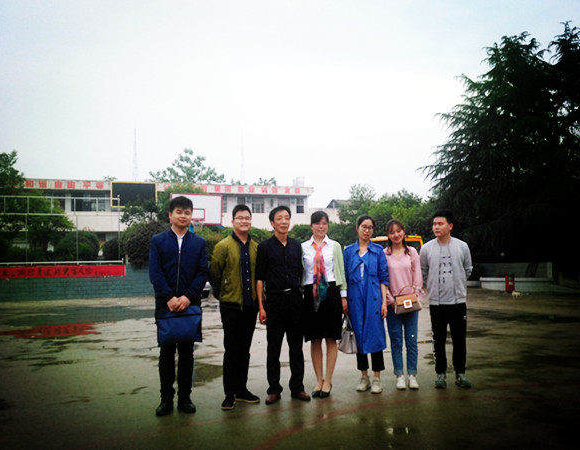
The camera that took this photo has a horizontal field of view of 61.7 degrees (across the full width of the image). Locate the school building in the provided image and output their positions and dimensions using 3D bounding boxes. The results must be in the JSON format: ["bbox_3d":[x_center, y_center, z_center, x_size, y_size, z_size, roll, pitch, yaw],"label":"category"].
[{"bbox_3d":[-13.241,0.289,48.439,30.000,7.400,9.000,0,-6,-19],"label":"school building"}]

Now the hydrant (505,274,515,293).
[{"bbox_3d":[9.860,2.624,21.966,0.360,0.800,0.320,-2,-6,0],"label":"hydrant"}]

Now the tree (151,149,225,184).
[{"bbox_3d":[-12.524,-2.177,59.580,10.000,14.500,10.000,0,-6,-19],"label":"tree"}]

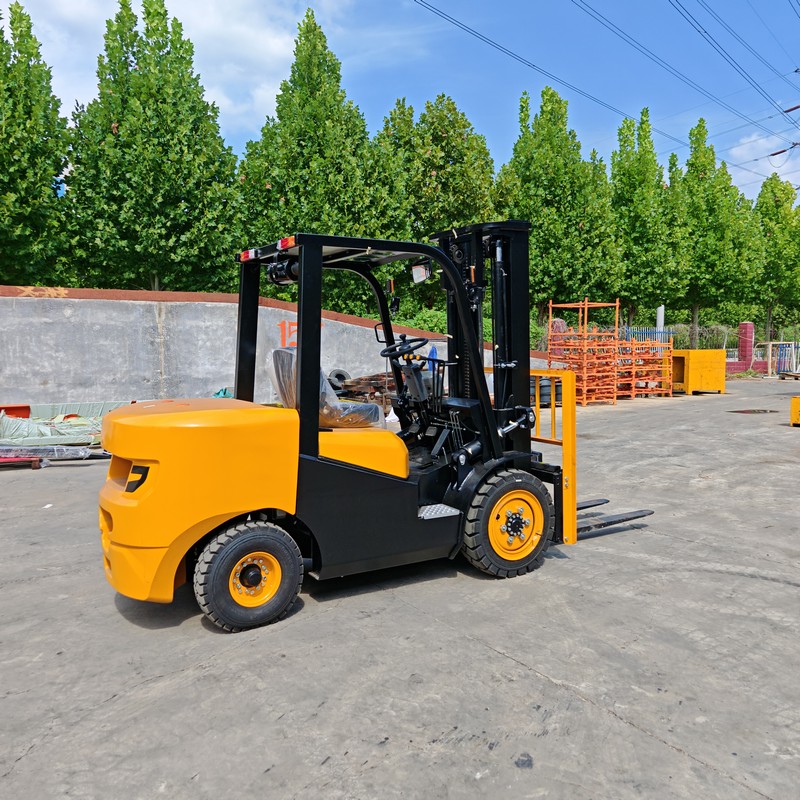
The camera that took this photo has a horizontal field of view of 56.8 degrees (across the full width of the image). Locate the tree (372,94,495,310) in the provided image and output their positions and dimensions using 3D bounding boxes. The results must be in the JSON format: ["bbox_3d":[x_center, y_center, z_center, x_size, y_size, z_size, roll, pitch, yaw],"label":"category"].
[{"bbox_3d":[0.875,-4.043,19.311,3.100,7.613,3.100,0,5,3],"label":"tree"}]

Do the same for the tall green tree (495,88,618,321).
[{"bbox_3d":[4.652,-4.797,21.954,3.700,8.606,3.700,1,5,12],"label":"tall green tree"}]

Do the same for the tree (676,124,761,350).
[{"bbox_3d":[10.923,-5.274,25.929,3.300,8.787,3.300,2,6,22],"label":"tree"}]

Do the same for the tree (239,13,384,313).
[{"bbox_3d":[-2.080,-4.491,17.260,3.500,8.899,3.500,-1,5,-7],"label":"tree"}]

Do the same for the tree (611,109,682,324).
[{"bbox_3d":[7.986,-5.042,24.142,2.900,8.672,2.900,2,6,18],"label":"tree"}]

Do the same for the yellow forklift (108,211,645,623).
[{"bbox_3d":[0.142,-0.016,4.937,4.030,2.230,1.240,-3,6,-30],"label":"yellow forklift"}]

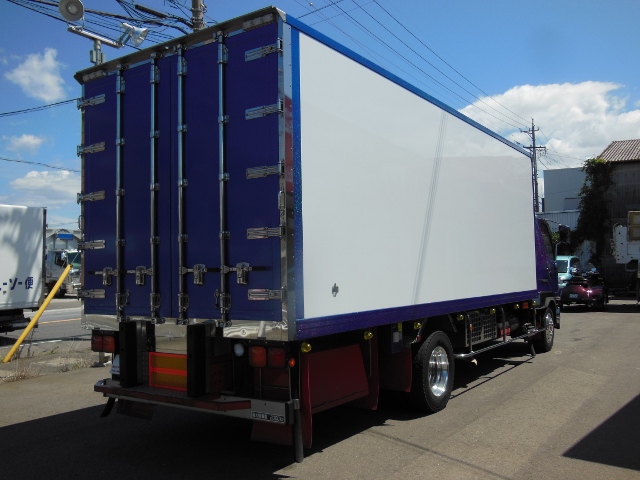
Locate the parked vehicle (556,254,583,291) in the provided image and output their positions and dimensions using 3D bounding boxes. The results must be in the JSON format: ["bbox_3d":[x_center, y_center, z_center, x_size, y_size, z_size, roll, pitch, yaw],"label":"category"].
[{"bbox_3d":[9.100,1.450,23.800,1.500,1.620,3.450,-3,-3,31],"label":"parked vehicle"}]

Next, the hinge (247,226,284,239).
[{"bbox_3d":[-0.407,-0.054,4.695,0.350,0.090,0.055,-3,-4,34],"label":"hinge"}]

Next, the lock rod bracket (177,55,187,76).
[{"bbox_3d":[-1.154,-1.462,5.274,0.075,0.155,0.050,-3,-4,34],"label":"lock rod bracket"}]

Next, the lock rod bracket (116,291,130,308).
[{"bbox_3d":[-1.759,0.530,5.599,0.120,0.155,0.060,-3,-4,34],"label":"lock rod bracket"}]

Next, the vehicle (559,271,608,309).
[{"bbox_3d":[10.351,1.898,24.600,1.650,1.300,3.800,-3,-3,27],"label":"vehicle"}]

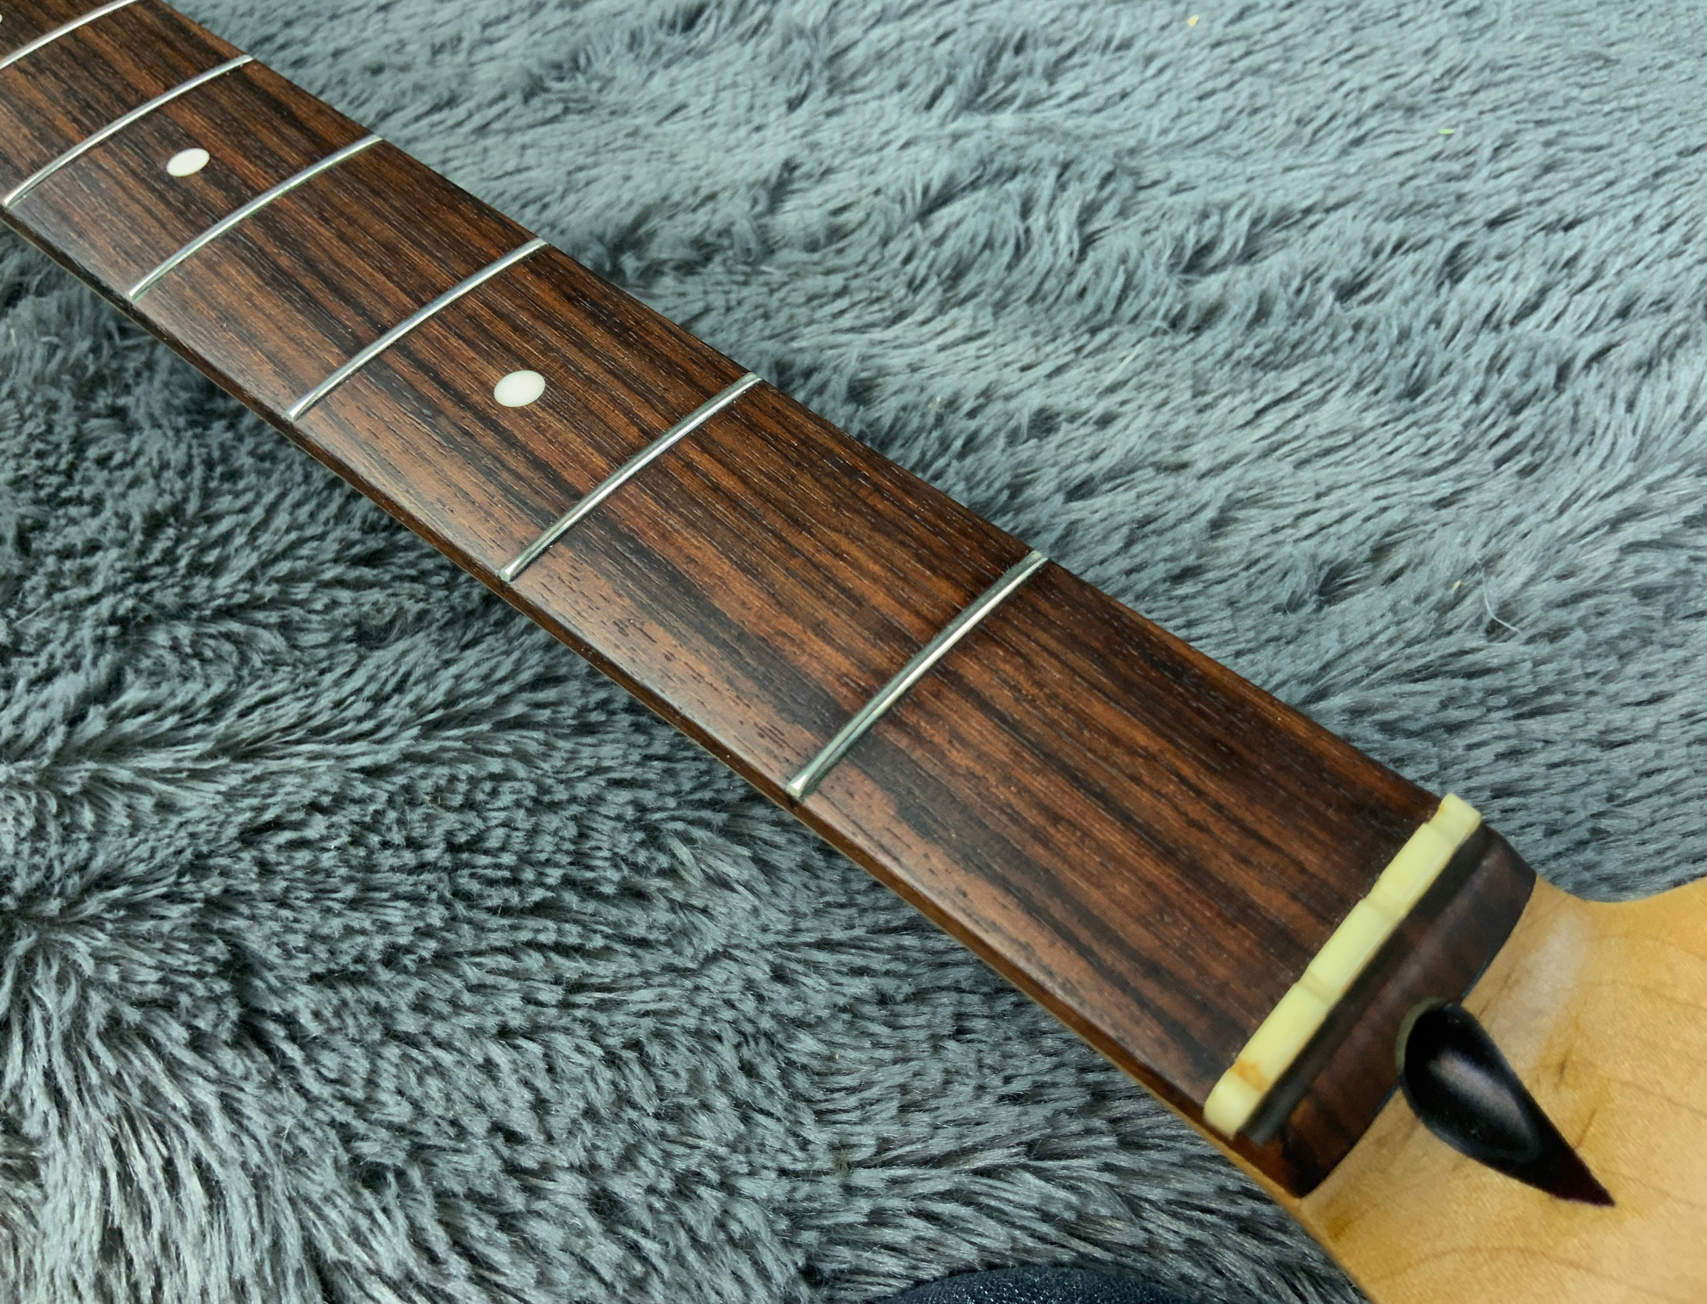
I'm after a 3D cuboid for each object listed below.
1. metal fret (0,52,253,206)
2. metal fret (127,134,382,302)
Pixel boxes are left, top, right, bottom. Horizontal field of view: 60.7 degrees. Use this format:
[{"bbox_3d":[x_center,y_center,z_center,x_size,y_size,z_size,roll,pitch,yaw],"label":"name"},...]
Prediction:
[{"bbox_3d":[-0.114,-0.084,0.230,0.002,0.002,0.045,35,66,28],"label":"metal fret"},{"bbox_3d":[-0.087,-0.065,0.212,0.002,0.002,0.044,35,66,28],"label":"metal fret"}]

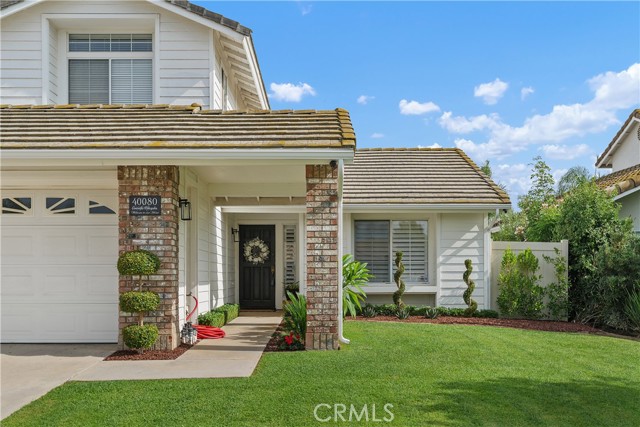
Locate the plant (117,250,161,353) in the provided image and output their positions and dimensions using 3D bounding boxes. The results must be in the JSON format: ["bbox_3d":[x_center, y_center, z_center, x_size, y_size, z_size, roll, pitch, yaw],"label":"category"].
[{"bbox_3d":[-2.323,1.131,8.000,0.550,1.330,0.530,0,-3,0],"label":"plant"}]

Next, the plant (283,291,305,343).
[{"bbox_3d":[-0.329,1.506,9.100,0.450,0.770,0.450,0,-3,0],"label":"plant"}]

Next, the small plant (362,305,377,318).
[{"bbox_3d":[0.990,1.957,12.400,0.290,0.270,0.290,0,-3,0],"label":"small plant"}]

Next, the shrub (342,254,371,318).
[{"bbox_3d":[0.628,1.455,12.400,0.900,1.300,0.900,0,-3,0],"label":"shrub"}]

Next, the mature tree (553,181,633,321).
[{"bbox_3d":[6.306,0.856,14.400,1.900,3.250,1.900,0,-3,0],"label":"mature tree"}]

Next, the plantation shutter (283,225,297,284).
[{"bbox_3d":[-0.735,1.061,15.000,0.340,1.600,0.060,0,-3,0],"label":"plantation shutter"}]

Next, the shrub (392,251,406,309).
[{"bbox_3d":[1.629,1.370,12.700,0.250,1.240,0.250,0,0,-2],"label":"shrub"}]

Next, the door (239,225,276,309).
[{"bbox_3d":[-1.527,1.305,15.200,0.890,2.040,0.060,0,0,-2],"label":"door"}]

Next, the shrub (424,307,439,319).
[{"bbox_3d":[2.218,1.970,12.300,0.260,0.230,0.260,0,0,-2],"label":"shrub"}]

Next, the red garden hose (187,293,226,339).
[{"bbox_3d":[-1.739,1.535,9.450,0.570,0.650,0.530,0,0,-2],"label":"red garden hose"}]

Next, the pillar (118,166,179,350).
[{"bbox_3d":[-2.367,0.619,8.460,0.730,2.450,0.380,0,-3,0],"label":"pillar"}]

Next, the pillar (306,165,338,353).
[{"bbox_3d":[0.030,0.585,8.350,0.415,2.430,0.410,0,0,-2],"label":"pillar"}]

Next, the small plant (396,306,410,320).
[{"bbox_3d":[1.644,1.975,12.250,0.270,0.240,0.270,0,0,-2],"label":"small plant"}]

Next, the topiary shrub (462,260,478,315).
[{"bbox_3d":[3.050,1.495,12.600,0.290,1.150,0.290,0,0,-2],"label":"topiary shrub"}]

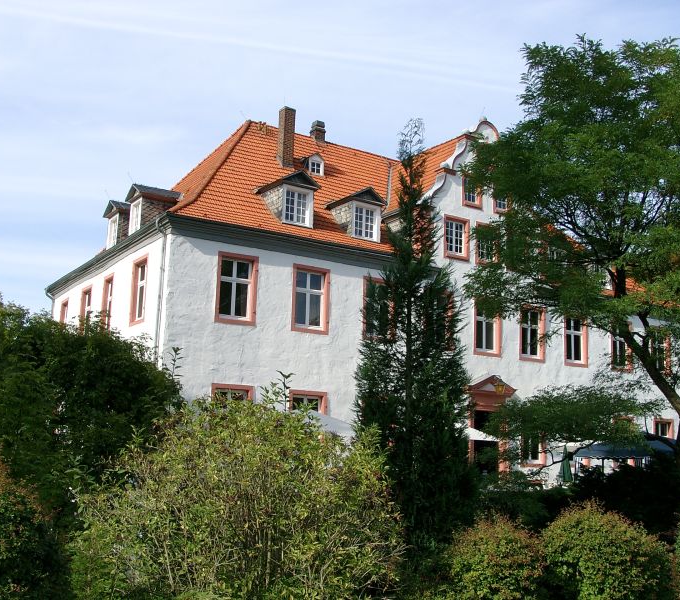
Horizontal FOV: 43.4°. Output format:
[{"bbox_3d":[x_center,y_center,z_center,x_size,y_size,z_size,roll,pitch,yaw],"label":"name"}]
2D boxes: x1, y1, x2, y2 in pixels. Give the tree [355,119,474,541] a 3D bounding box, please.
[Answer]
[{"bbox_3d":[1.501,0.372,17.184,2.373,8.544,2.373,1,-11,5],"label":"tree"}]

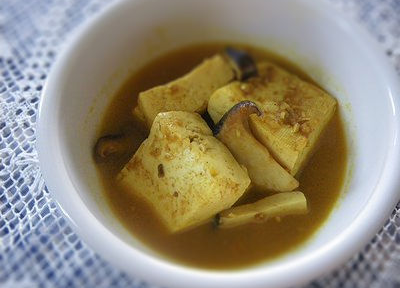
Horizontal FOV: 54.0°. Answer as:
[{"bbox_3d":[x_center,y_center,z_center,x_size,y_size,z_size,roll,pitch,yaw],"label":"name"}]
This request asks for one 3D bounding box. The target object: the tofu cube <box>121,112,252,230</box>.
[{"bbox_3d":[-0.008,0.015,0.198,0.044,0.029,0.042,-40,74,-4],"label":"tofu cube"}]

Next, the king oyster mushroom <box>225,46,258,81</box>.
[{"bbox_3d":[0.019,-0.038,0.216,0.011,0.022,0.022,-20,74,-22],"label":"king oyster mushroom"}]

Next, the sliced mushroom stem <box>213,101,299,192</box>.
[{"bbox_3d":[0.028,0.001,0.194,0.024,0.010,0.045,-32,87,10],"label":"sliced mushroom stem"}]

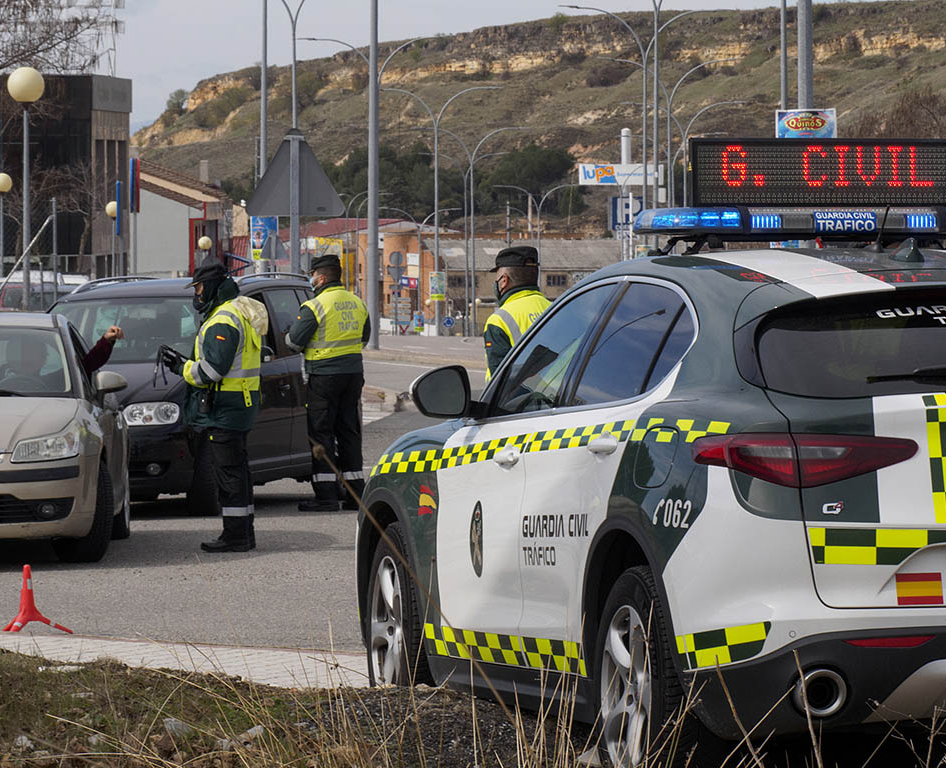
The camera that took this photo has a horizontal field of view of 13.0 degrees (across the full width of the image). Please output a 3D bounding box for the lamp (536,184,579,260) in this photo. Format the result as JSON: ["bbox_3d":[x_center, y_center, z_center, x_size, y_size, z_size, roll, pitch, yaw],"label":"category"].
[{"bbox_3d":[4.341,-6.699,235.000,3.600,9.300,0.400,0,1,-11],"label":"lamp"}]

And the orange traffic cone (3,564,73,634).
[{"bbox_3d":[-1.983,0.988,18.900,0.330,0.330,0.340,0,1,0],"label":"orange traffic cone"}]

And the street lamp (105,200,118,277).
[{"bbox_3d":[-9.969,-2.862,115.000,0.470,4.400,0.470,0,1,0],"label":"street lamp"}]

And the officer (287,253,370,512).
[{"bbox_3d":[-1.022,-0.007,29.300,0.440,1.810,0.580,1,2,40],"label":"officer"}]

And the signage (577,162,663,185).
[{"bbox_3d":[8.606,-12.112,240.000,4.900,1.200,0.400,0,1,-5],"label":"signage"}]

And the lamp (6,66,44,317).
[{"bbox_3d":[-5.610,-1.780,52.000,0.470,4.400,0.470,0,1,0],"label":"lamp"}]

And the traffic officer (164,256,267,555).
[{"bbox_3d":[-1.585,0.141,25.400,0.640,1.780,0.580,0,1,5],"label":"traffic officer"}]

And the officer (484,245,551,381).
[{"bbox_3d":[0.256,0.219,20.200,0.420,1.780,0.560,1,2,41],"label":"officer"}]

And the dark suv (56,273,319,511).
[{"bbox_3d":[-2.257,0.051,30.300,1.840,1.690,4.430,0,1,15],"label":"dark suv"}]

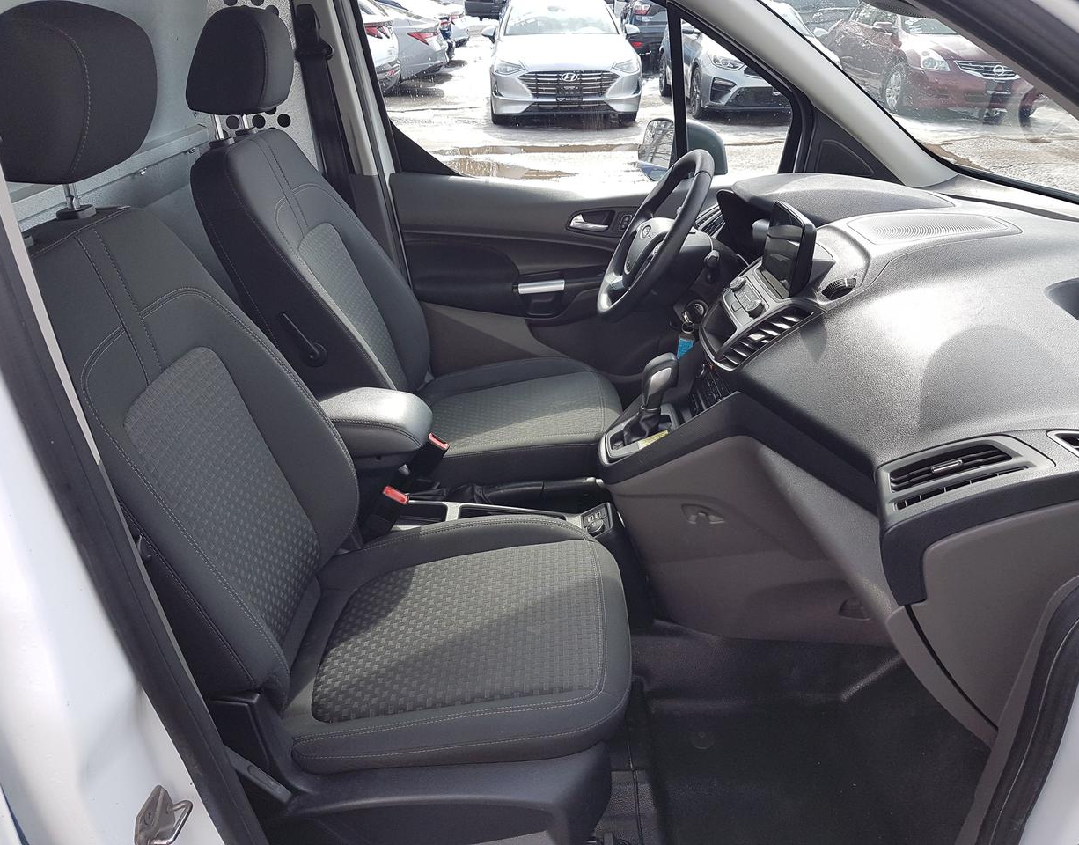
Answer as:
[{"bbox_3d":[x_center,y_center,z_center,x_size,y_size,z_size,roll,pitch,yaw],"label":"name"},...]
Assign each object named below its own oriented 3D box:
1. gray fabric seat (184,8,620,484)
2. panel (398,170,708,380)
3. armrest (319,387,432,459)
[{"bbox_3d":[-0.236,-0.321,1.848,0.850,1.070,0.525,1,29,4],"label":"gray fabric seat"},{"bbox_3d":[0.081,-0.332,2.244,0.900,0.640,0.140,1,29,4],"label":"panel"},{"bbox_3d":[-0.368,-0.006,1.652,0.310,0.090,0.135,1,29,4],"label":"armrest"}]

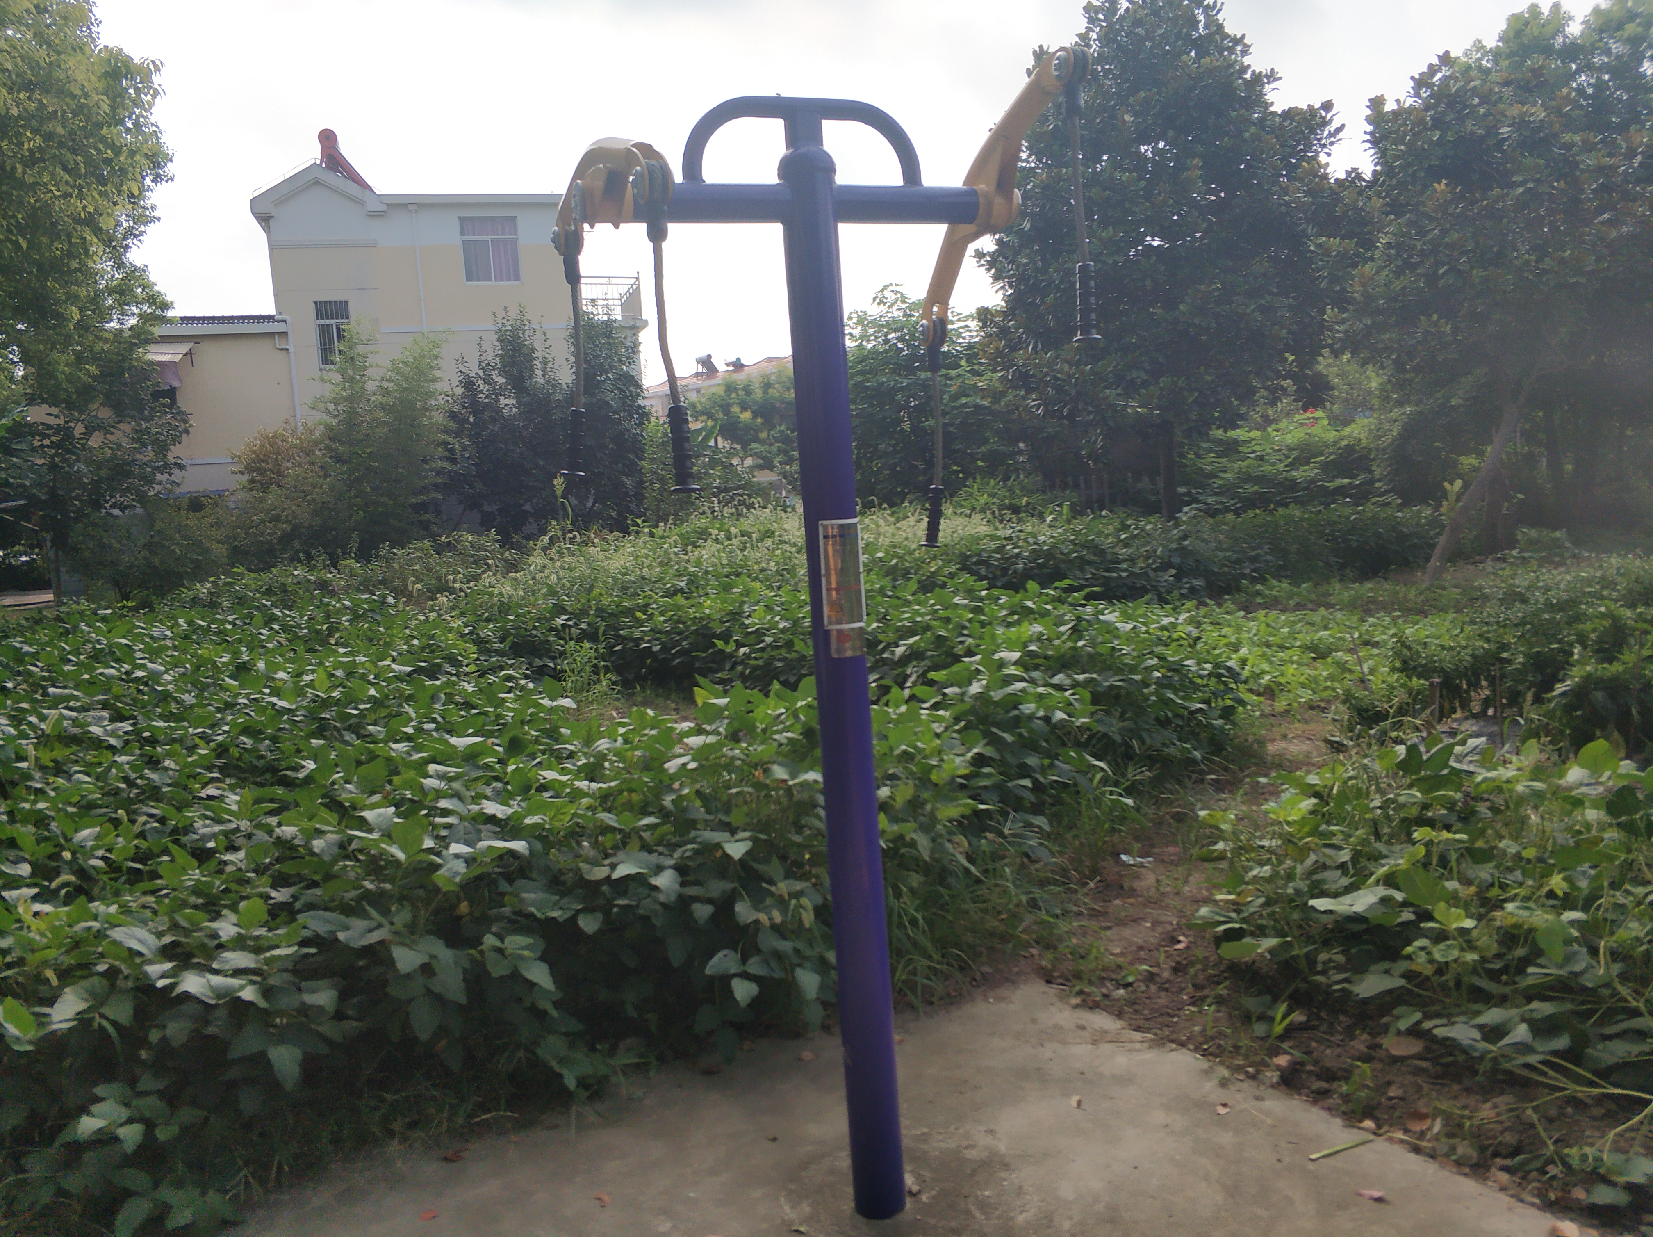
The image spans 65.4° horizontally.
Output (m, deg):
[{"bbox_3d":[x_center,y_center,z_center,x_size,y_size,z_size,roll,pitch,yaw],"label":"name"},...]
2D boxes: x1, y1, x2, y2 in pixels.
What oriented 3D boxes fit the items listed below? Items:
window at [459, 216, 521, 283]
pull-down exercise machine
[{"bbox_3d":[-8.712,-9.570,33.500,1.460,1.700,0.130,-6,5,-18],"label":"window"},{"bbox_3d":[0.032,0.110,2.790,0.980,2.450,0.900,-6,6,-20],"label":"pull-down exercise machine"}]

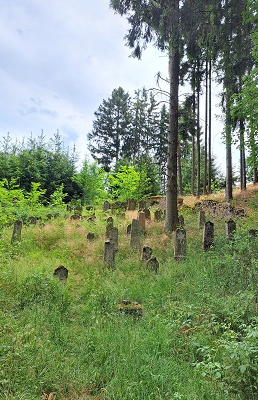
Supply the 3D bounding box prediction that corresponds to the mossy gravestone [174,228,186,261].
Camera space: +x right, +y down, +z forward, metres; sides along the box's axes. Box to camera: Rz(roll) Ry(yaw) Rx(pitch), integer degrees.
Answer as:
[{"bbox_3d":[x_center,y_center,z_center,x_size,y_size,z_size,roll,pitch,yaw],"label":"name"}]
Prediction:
[{"bbox_3d":[2.330,2.029,12.500,0.470,1.400,0.200,5,-5,-18],"label":"mossy gravestone"}]

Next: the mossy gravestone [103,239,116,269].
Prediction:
[{"bbox_3d":[-0.816,2.259,11.600,0.430,1.250,0.180,5,-5,-12],"label":"mossy gravestone"}]

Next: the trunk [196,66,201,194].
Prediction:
[{"bbox_3d":[7.174,-7.092,28.500,0.420,13.800,0.420,1,-5,0],"label":"trunk"}]

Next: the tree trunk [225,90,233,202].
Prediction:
[{"bbox_3d":[8.879,-4.771,24.500,0.550,9.800,0.550,1,-5,0],"label":"tree trunk"}]

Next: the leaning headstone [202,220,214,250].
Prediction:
[{"bbox_3d":[3.831,1.738,13.500,0.420,1.420,0.200,8,-6,-22],"label":"leaning headstone"}]

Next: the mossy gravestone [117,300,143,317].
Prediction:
[{"bbox_3d":[0.030,2.201,5.600,0.480,0.300,0.260,2,-5,-8],"label":"mossy gravestone"}]

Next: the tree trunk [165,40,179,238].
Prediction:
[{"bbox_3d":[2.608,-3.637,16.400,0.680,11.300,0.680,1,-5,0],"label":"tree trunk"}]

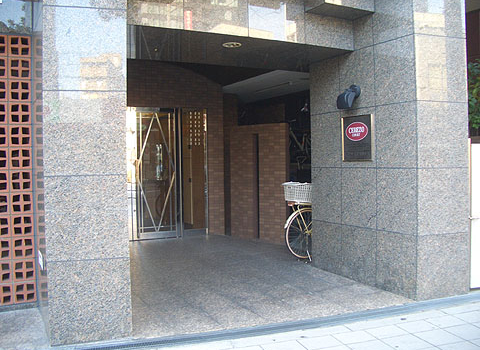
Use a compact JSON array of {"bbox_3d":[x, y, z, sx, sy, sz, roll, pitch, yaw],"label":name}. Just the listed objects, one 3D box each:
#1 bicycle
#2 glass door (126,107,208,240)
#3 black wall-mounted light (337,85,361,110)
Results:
[{"bbox_3d":[1.326,0.544,6.393,1.800,1.050,0.550,-2,2,-26],"label":"bicycle"},{"bbox_3d":[-1.261,-0.027,8.183,1.500,2.200,0.100,-1,2,-24],"label":"glass door"},{"bbox_3d":[1.080,-0.758,4.750,0.220,0.235,0.130,-1,2,-24],"label":"black wall-mounted light"}]

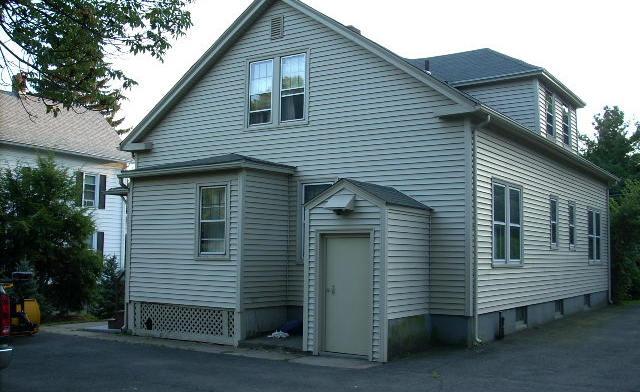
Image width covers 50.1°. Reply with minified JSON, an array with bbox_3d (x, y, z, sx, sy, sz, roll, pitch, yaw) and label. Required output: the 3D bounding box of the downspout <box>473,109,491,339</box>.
[{"bbox_3d":[2.842,0.548,12.012,0.292,4.011,0.089,-2,-6,33],"label":"downspout"}]

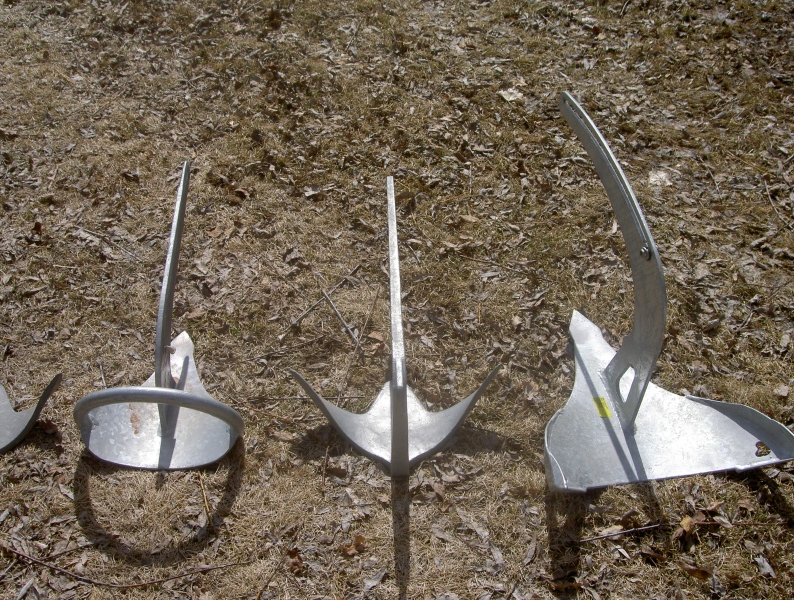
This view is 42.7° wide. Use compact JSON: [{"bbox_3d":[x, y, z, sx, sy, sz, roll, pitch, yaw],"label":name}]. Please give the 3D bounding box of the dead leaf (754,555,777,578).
[{"bbox_3d":[0.658,0.477,1.820,0.019,0.012,0.046,-16,43,-17],"label":"dead leaf"}]

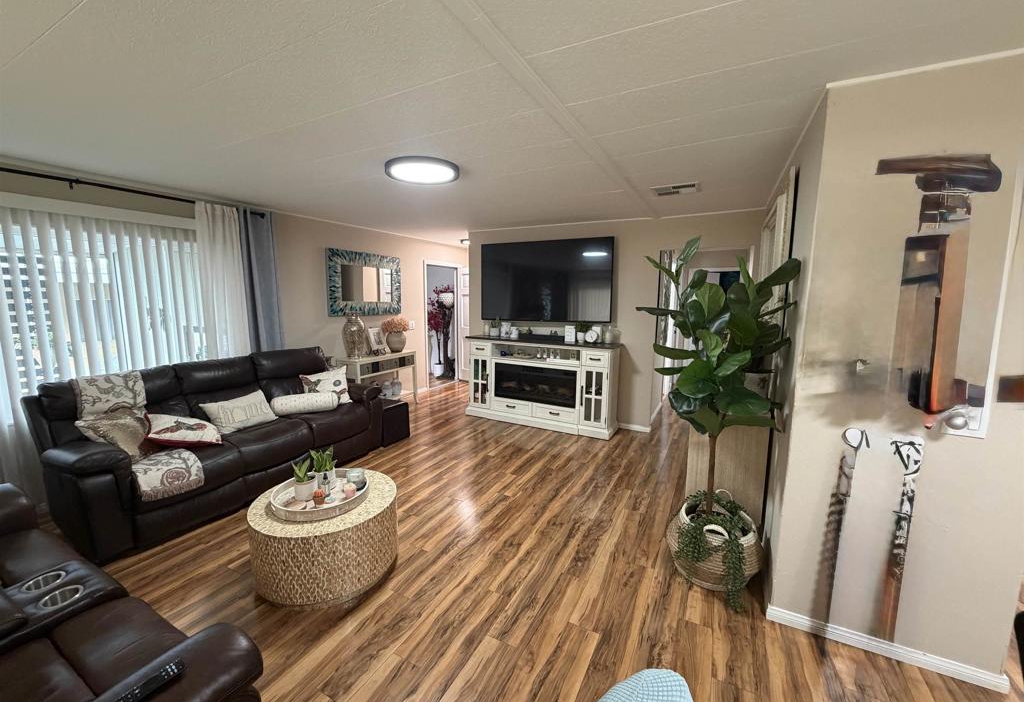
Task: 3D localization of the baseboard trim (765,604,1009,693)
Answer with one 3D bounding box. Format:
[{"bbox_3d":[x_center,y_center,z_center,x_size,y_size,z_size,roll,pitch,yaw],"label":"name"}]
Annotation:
[{"bbox_3d":[1.549,1.257,1.766,0.786,0.064,0.019,5,8,28],"label":"baseboard trim"}]

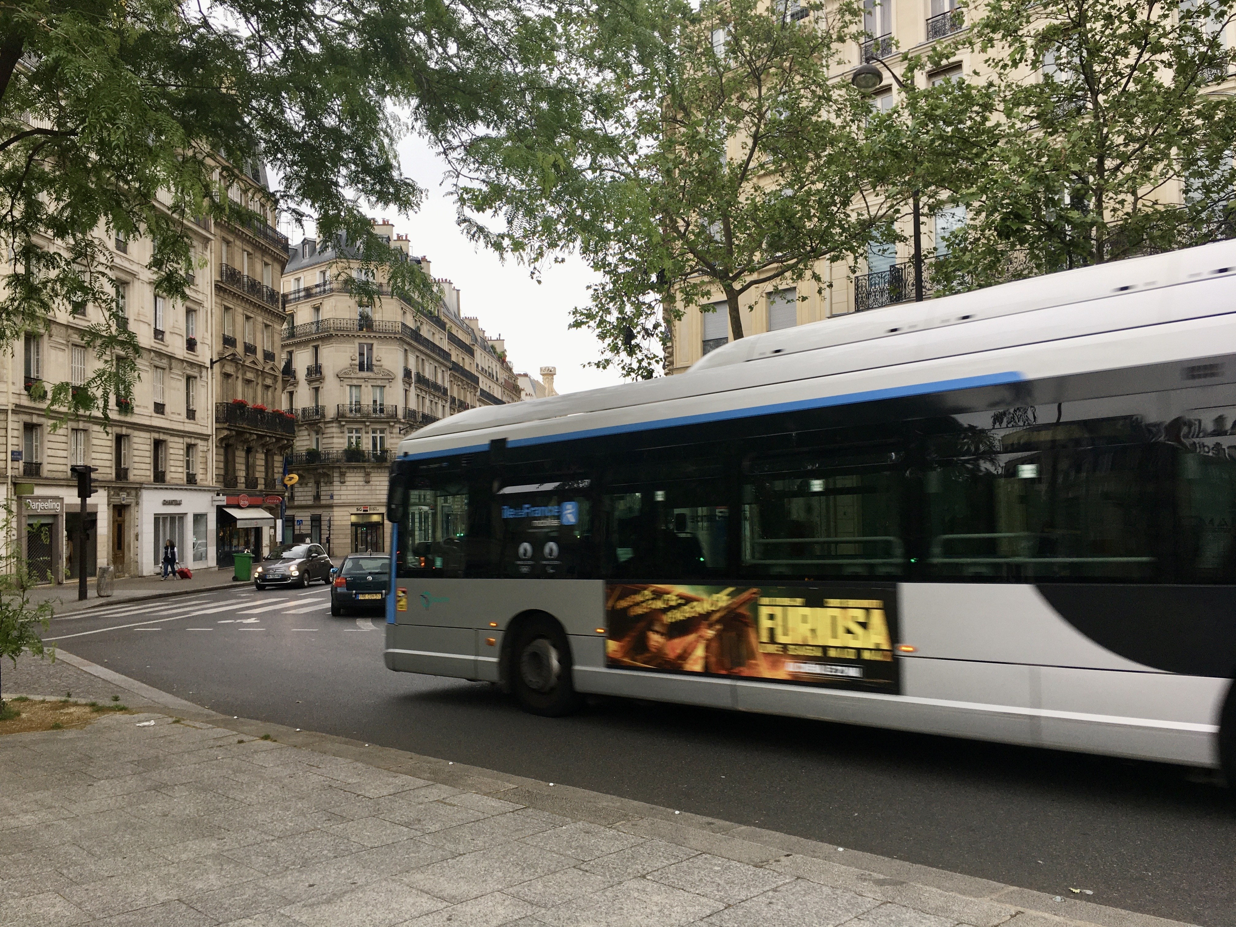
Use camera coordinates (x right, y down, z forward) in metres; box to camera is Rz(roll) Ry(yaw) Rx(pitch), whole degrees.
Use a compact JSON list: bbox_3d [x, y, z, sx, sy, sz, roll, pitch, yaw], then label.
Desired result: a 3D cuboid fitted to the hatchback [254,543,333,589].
[{"bbox_3d":[-10.912,3.437,35.053,1.650,1.490,3.570,-1,-2,4],"label":"hatchback"}]

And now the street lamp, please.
[{"bbox_3d":[5.119,-2.413,18.965,1.680,9.700,0.580,1,-3,-41],"label":"street lamp"}]

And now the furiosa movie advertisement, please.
[{"bbox_3d":[0.888,1.280,7.872,2.770,0.730,0.030,-6,-5,44],"label":"furiosa movie advertisement"}]

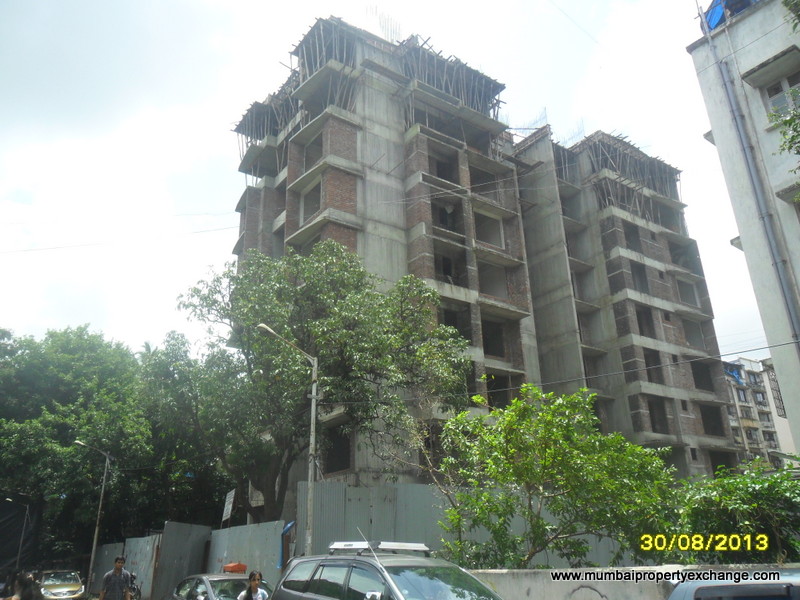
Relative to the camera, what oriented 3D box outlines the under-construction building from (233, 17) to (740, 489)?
[{"bbox_3d":[5.640,2.049,38.813,31.800,28.400,12.600,14,-27,-34],"label":"under-construction building"}]

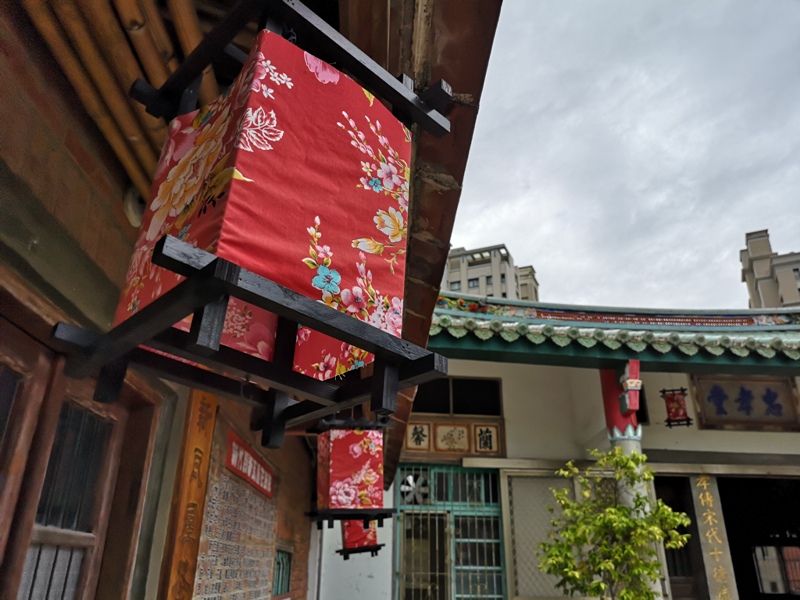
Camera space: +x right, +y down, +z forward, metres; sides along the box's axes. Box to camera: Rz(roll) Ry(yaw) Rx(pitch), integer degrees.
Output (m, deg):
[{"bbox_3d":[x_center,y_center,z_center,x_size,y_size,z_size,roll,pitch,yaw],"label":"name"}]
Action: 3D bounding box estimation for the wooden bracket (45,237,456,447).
[{"bbox_3d":[-0.226,0.113,0.930,0.468,0.098,0.453,27,-37,-37],"label":"wooden bracket"}]

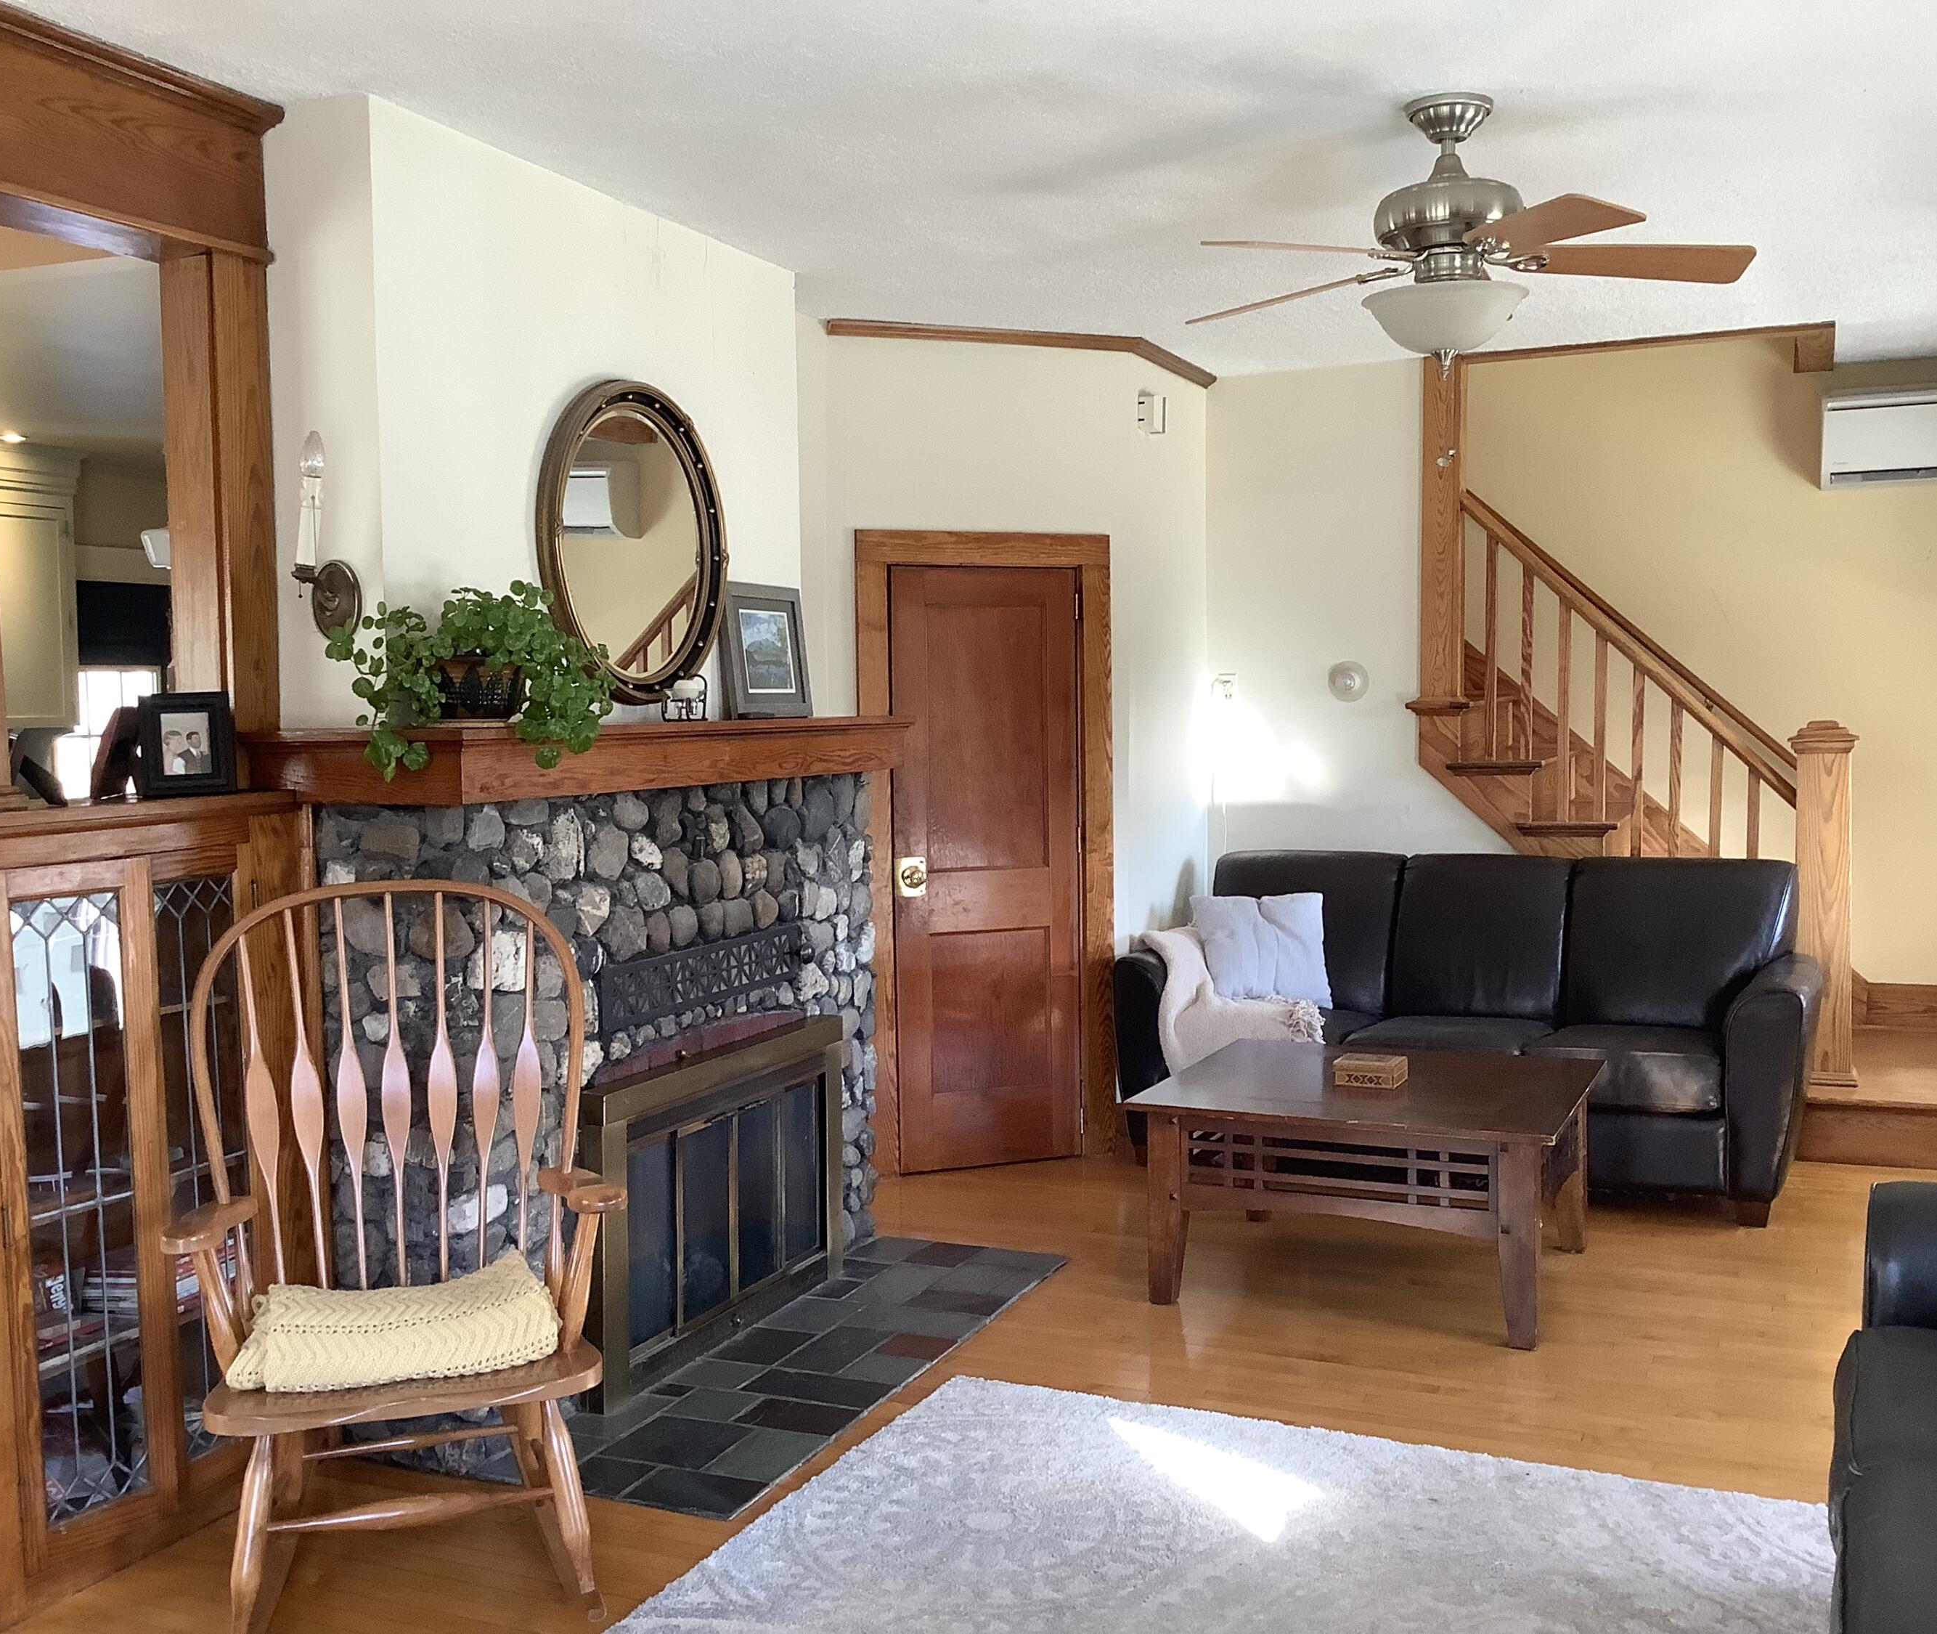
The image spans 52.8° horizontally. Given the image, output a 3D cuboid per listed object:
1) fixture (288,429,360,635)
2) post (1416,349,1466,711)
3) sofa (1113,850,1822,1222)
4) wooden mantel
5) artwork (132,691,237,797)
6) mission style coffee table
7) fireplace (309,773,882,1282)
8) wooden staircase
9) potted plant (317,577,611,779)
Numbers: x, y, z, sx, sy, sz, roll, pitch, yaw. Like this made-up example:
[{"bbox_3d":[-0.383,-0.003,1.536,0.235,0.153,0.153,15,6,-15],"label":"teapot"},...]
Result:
[{"bbox_3d":[-1.232,-0.527,3.690,0.117,0.390,0.100,1,4,23],"label":"fixture"},{"bbox_3d":[1.644,-0.989,6.761,0.135,1.158,0.135,1,4,23],"label":"post"},{"bbox_3d":[1.553,0.625,6.124,2.059,0.957,0.855,1,4,23],"label":"sofa"},{"bbox_3d":[-0.771,-0.155,4.635,0.495,0.140,1.995,1,4,23],"label":"wooden mantel"},{"bbox_3d":[-1.442,-0.131,3.600,0.156,0.191,0.025,-3,-5,-28],"label":"artwork"},{"bbox_3d":[1.051,0.934,5.044,1.030,0.487,1.020,1,4,23],"label":"mission style coffee table"},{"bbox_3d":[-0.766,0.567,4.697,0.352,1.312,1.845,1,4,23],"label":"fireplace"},{"bbox_3d":[2.299,-0.126,6.529,1.263,1.965,0.195,1,4,23],"label":"wooden staircase"},{"bbox_3d":[-0.965,-0.269,3.802,0.390,0.367,0.405,1,4,23],"label":"potted plant"}]

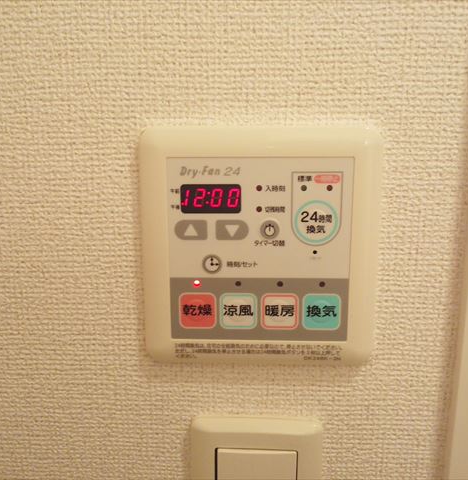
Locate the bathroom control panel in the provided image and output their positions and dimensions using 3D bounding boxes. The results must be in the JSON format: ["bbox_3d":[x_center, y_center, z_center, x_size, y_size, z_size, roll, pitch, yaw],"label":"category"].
[{"bbox_3d":[0.012,0.005,0.242,0.116,0.119,0.013,0,11,2],"label":"bathroom control panel"}]

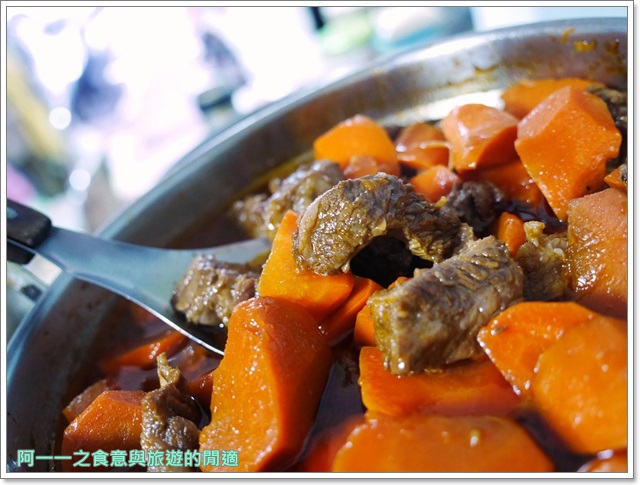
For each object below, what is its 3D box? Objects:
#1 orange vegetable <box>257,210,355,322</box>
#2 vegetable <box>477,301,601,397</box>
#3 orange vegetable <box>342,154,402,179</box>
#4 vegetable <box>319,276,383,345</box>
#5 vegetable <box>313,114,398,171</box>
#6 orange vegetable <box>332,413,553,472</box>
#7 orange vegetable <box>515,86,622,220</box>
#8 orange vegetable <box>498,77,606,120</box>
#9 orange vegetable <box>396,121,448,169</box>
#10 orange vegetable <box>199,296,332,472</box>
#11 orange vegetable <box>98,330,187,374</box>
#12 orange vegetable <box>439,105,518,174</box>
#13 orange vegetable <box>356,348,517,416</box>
[{"bbox_3d":[-0.005,0.009,0.258,0.033,0.037,0.022,7,3,16],"label":"orange vegetable"},{"bbox_3d":[0.069,0.035,0.225,0.034,0.018,0.025,-8,42,0],"label":"vegetable"},{"bbox_3d":[0.023,-0.030,0.312,0.025,0.018,0.022,-2,42,0],"label":"orange vegetable"},{"bbox_3d":[0.011,0.026,0.262,0.023,0.027,0.023,28,24,18],"label":"vegetable"},{"bbox_3d":[0.015,-0.040,0.308,0.033,0.022,0.024,-11,42,-4],"label":"vegetable"},{"bbox_3d":[0.035,0.069,0.208,0.058,0.028,0.034,-2,42,0],"label":"orange vegetable"},{"bbox_3d":[0.099,-0.035,0.283,0.035,0.039,0.028,-15,42,-7],"label":"orange vegetable"},{"bbox_3d":[0.108,-0.061,0.325,0.042,0.024,0.024,-11,42,-4],"label":"orange vegetable"},{"bbox_3d":[0.046,-0.043,0.322,0.024,0.019,0.024,-2,42,0],"label":"orange vegetable"},{"bbox_3d":[-0.017,0.047,0.228,0.027,0.026,0.056,7,80,32],"label":"orange vegetable"},{"bbox_3d":[-0.062,0.040,0.248,0.032,0.015,0.015,-28,46,-20],"label":"orange vegetable"},{"bbox_3d":[0.068,-0.043,0.300,0.028,0.025,0.024,-11,42,-4],"label":"orange vegetable"},{"bbox_3d":[0.038,0.045,0.220,0.046,0.019,0.022,-5,42,4],"label":"orange vegetable"}]

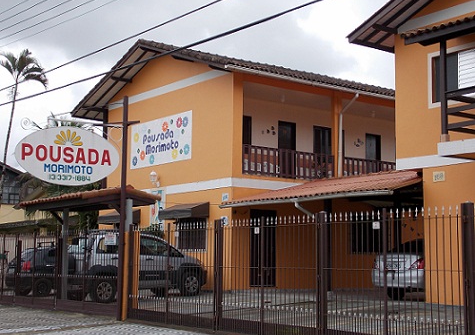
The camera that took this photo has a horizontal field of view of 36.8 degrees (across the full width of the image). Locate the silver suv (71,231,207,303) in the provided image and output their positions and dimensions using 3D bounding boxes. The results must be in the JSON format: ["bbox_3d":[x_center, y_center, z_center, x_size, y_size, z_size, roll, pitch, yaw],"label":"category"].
[{"bbox_3d":[-2.752,2.623,18.921,4.160,1.740,1.760,5,-7,-36],"label":"silver suv"}]

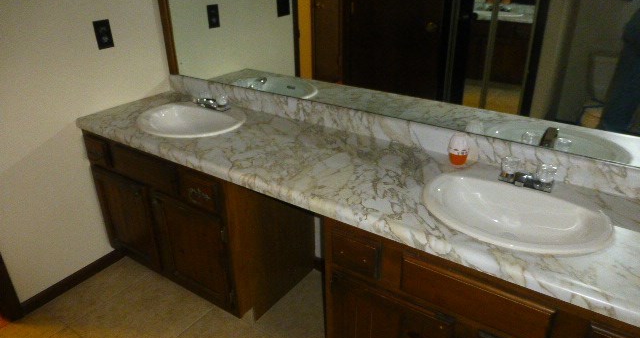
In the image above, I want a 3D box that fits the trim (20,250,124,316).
[{"bbox_3d":[-1.180,0.535,2.183,0.014,0.064,0.535,16,31,31],"label":"trim"}]

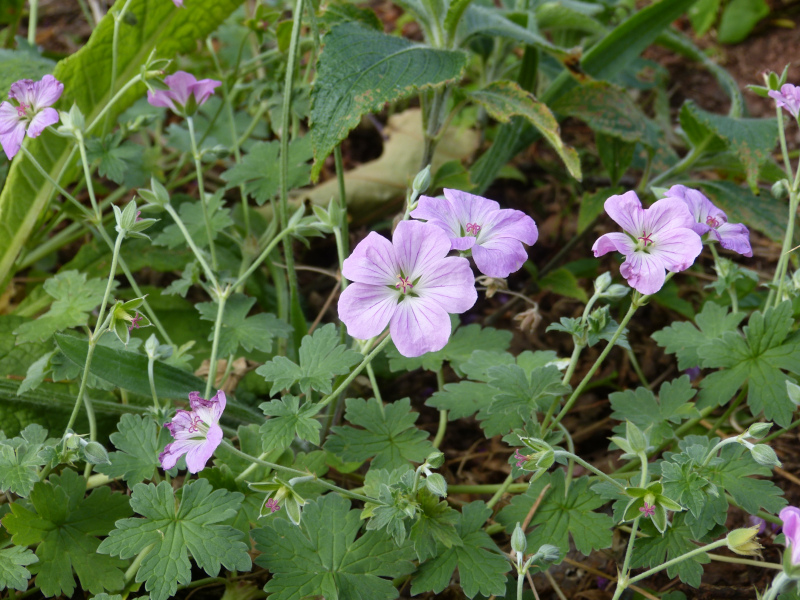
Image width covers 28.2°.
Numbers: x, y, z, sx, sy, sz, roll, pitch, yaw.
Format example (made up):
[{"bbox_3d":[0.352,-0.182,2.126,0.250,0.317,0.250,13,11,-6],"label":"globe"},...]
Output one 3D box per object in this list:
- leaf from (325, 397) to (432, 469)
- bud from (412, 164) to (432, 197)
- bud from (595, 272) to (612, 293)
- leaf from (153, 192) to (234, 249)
[{"bbox_3d":[-0.007,0.042,0.500,0.034,0.006,0.031,0,41,0],"label":"leaf"},{"bbox_3d":[0.007,-0.037,0.490,0.005,0.010,0.005,27,0,0],"label":"bud"},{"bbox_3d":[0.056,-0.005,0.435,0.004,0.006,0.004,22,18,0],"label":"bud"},{"bbox_3d":[-0.083,-0.032,0.640,0.032,0.008,0.027,0,40,0],"label":"leaf"}]

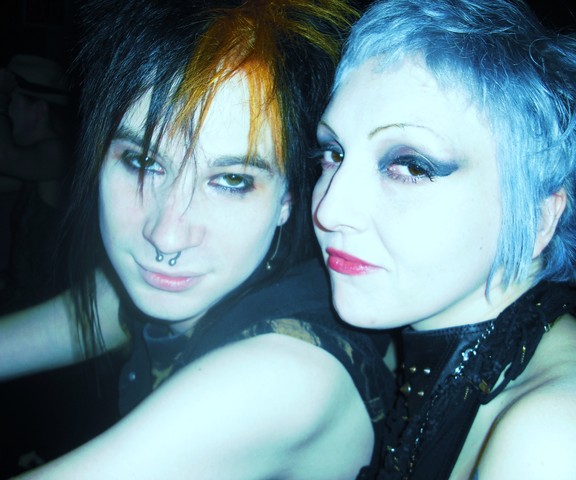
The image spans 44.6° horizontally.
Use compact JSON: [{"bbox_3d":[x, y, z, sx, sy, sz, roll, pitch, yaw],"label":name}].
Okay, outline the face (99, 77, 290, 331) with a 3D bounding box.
[{"bbox_3d":[-0.071,-0.029,0.540,0.147,0.200,0.125,11,22,-1],"label":"face"}]

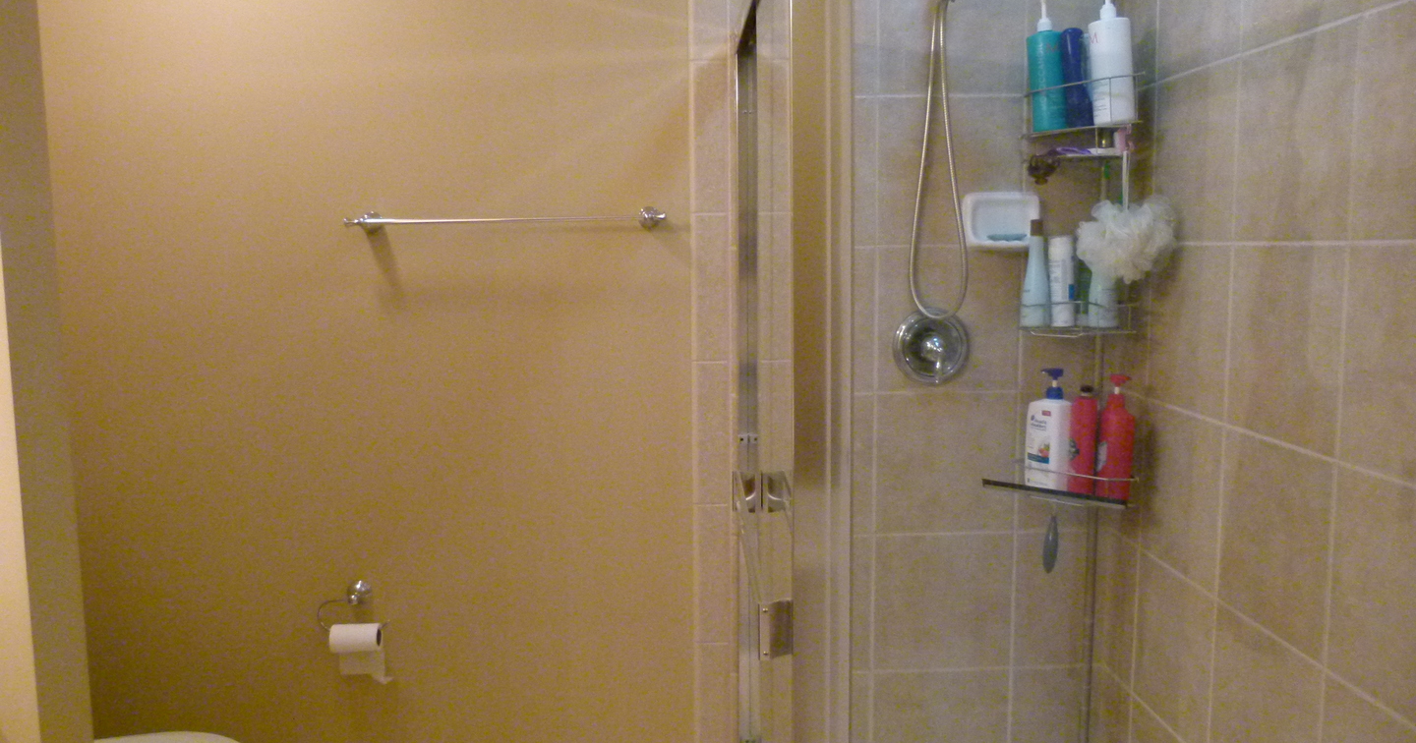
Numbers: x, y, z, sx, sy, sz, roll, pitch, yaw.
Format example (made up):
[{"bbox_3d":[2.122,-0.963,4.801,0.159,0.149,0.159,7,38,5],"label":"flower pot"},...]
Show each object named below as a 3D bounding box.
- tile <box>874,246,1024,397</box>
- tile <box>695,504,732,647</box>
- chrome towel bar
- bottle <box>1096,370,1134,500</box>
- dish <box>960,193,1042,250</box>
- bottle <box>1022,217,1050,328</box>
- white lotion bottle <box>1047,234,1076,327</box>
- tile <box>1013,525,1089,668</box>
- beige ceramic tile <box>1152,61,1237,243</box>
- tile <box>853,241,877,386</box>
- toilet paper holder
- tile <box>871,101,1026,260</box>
[{"bbox_3d":[0.541,-0.113,2.302,0.325,0.325,0.012,-1,7,-2],"label":"tile"},{"bbox_3d":[0.010,0.466,2.346,0.079,0.323,0.010,-1,7,-1],"label":"tile"},{"bbox_3d":[-0.437,-0.332,2.236,0.685,0.054,0.088,-1,7,-2],"label":"chrome towel bar"},{"bbox_3d":[0.812,0.131,2.043,0.052,0.253,0.076,-3,7,-19],"label":"bottle"},{"bbox_3d":[0.642,-0.332,2.239,0.168,0.122,0.075,-1,7,-2],"label":"dish"},{"bbox_3d":[0.668,-0.200,2.075,0.057,0.215,0.057,5,9,38],"label":"bottle"},{"bbox_3d":[0.744,-0.190,2.150,0.047,0.192,0.047,-2,8,25],"label":"white lotion bottle"},{"bbox_3d":[0.826,0.541,2.425,0.204,0.329,0.010,-1,7,-2],"label":"tile"},{"bbox_3d":[0.952,-0.416,2.002,0.010,0.329,0.326,-1,7,-2],"label":"beige ceramic tile"},{"bbox_3d":[0.213,-0.108,2.293,0.325,0.325,0.012,-1,7,-2],"label":"tile"},{"bbox_3d":[-0.803,0.534,2.330,0.152,0.100,0.085,-1,7,-2],"label":"toilet paper holder"},{"bbox_3d":[0.536,-0.439,2.263,0.325,0.325,0.012,-1,7,-2],"label":"tile"}]

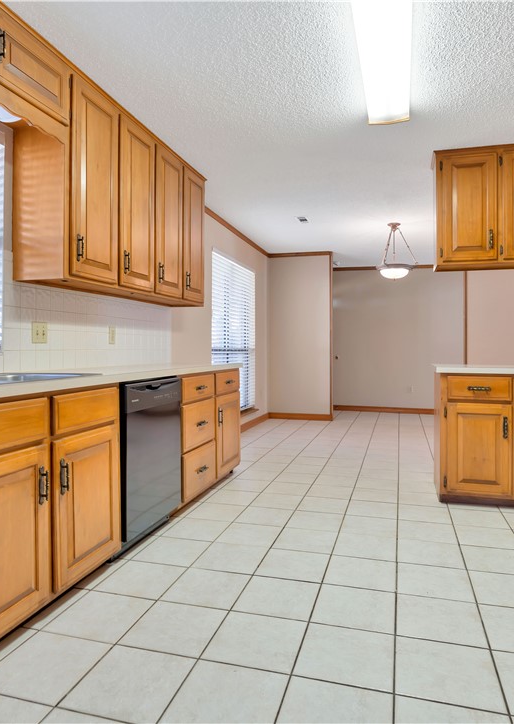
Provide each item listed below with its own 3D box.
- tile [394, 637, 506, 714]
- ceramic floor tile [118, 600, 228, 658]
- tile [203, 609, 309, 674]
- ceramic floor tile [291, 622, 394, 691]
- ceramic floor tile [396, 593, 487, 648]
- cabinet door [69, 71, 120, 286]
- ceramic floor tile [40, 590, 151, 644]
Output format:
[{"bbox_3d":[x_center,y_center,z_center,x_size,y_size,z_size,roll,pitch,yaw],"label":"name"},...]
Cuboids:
[{"bbox_3d":[0.599,0.985,1.531,0.306,0.010,0.306,0,1,16],"label":"tile"},{"bbox_3d":[-0.298,0.977,1.787,0.305,0.010,0.305,0,1,16],"label":"ceramic floor tile"},{"bbox_3d":[0.003,0.988,1.708,0.306,0.010,0.306,0,1,16],"label":"tile"},{"bbox_3d":[0.300,0.981,1.614,0.305,0.010,0.305,0,1,16],"label":"ceramic floor tile"},{"bbox_3d":[0.685,0.977,1.826,0.305,0.010,0.305,0,1,16],"label":"ceramic floor tile"},{"bbox_3d":[-0.883,-0.950,2.632,0.022,1.002,0.396,0,1,16],"label":"cabinet door"},{"bbox_3d":[-0.605,0.991,1.879,0.306,0.010,0.306,0,1,16],"label":"ceramic floor tile"}]

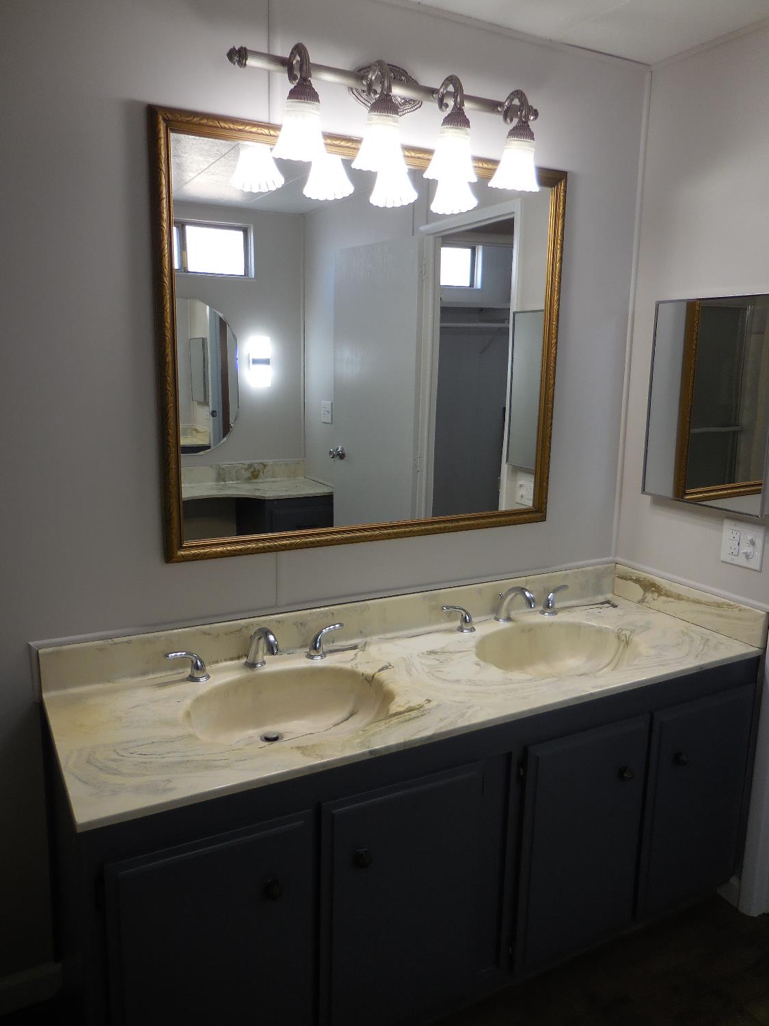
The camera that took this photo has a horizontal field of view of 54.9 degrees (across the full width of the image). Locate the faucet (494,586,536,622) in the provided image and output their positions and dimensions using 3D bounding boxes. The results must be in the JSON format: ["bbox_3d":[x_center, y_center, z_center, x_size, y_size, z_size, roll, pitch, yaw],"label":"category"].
[{"bbox_3d":[0.361,0.252,2.029,0.055,0.111,0.158,-5,12,-29],"label":"faucet"}]

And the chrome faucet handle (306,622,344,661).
[{"bbox_3d":[-0.143,0.308,1.792,0.100,0.072,0.054,-5,12,-29],"label":"chrome faucet handle"}]

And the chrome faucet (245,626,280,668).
[{"bbox_3d":[-0.279,0.308,1.675,0.055,0.111,0.158,-5,12,-29],"label":"chrome faucet"}]

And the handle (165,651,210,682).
[{"bbox_3d":[-0.435,0.333,1.632,0.100,0.072,0.054,-5,12,-29],"label":"handle"}]

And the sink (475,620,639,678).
[{"bbox_3d":[0.432,0.405,1.888,0.444,0.136,0.357,-5,12,-29],"label":"sink"}]

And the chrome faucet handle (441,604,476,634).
[{"bbox_3d":[0.197,0.280,1.974,0.100,0.072,0.054,-5,12,-29],"label":"chrome faucet handle"}]

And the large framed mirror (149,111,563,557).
[{"bbox_3d":[0.000,-0.390,1.813,1.090,0.933,0.031,-5,12,-29],"label":"large framed mirror"}]

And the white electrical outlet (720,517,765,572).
[{"bbox_3d":[0.926,0.081,1.920,0.012,0.117,0.120,-4,12,-26],"label":"white electrical outlet"}]

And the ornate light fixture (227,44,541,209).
[{"bbox_3d":[0.035,-0.857,1.641,0.783,0.240,0.206,-5,12,-29],"label":"ornate light fixture"}]

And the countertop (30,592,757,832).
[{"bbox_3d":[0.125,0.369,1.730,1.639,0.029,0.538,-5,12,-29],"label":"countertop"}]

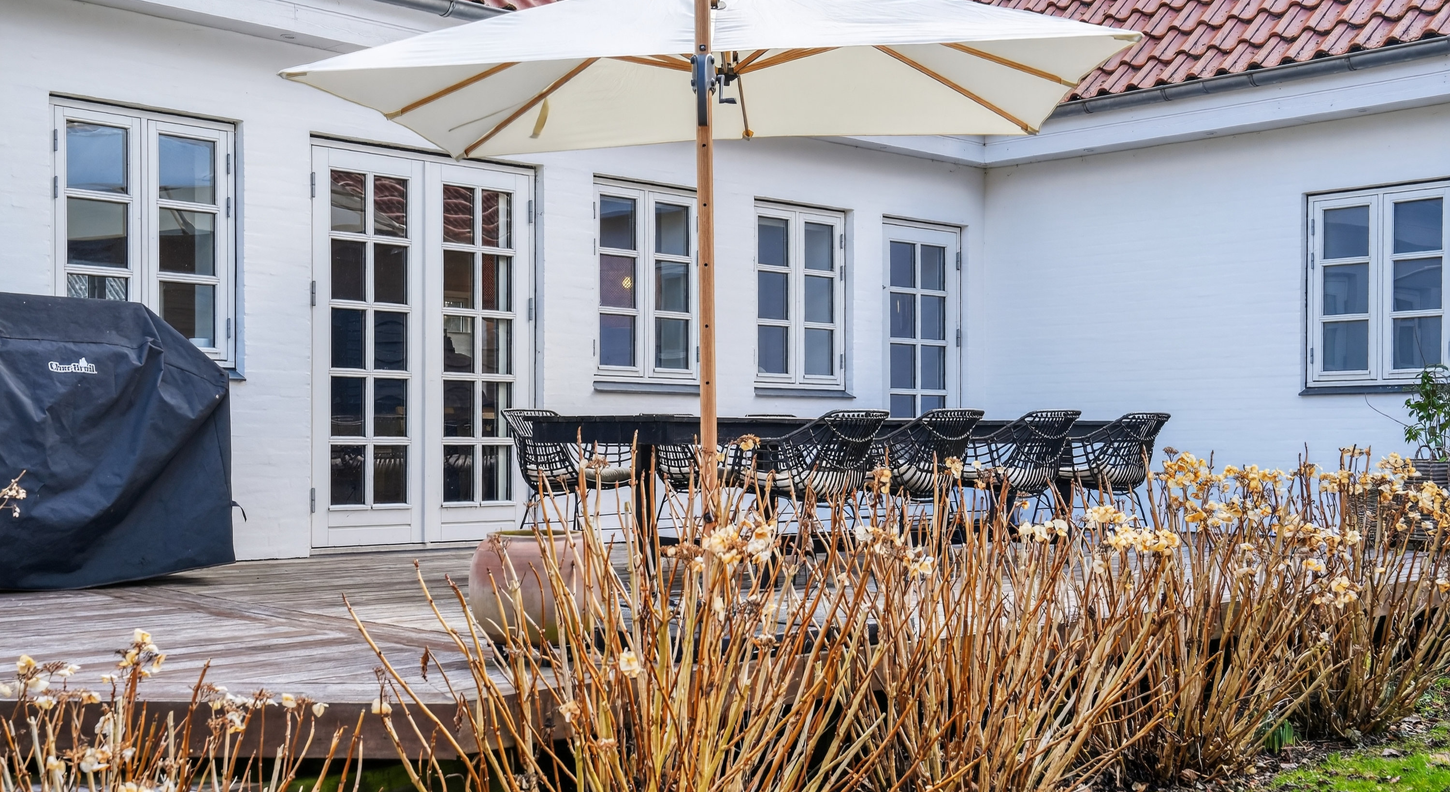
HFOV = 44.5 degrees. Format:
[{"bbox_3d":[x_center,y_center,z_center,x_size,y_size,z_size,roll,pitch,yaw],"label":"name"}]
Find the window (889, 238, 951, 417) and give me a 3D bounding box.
[{"bbox_3d":[1.333,-0.245,12.416,0.060,1.700,0.710,-2,-2,45],"label":"window"}]

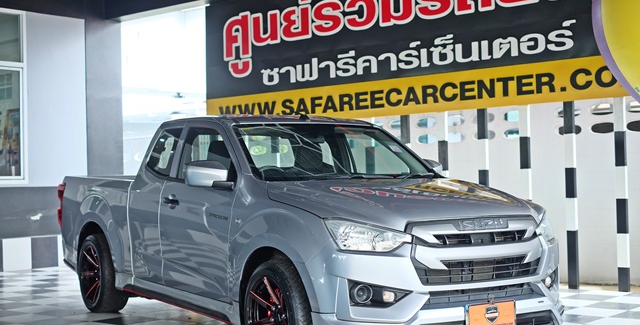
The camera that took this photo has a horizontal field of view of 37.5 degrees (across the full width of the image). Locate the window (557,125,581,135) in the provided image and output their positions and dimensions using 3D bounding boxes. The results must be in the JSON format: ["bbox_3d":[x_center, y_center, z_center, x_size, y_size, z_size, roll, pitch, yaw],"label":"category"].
[{"bbox_3d":[2.743,-0.352,10.333,0.313,0.120,0.070,-2,-1,40],"label":"window"}]

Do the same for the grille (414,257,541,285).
[{"bbox_3d":[0.902,0.588,5.188,0.910,0.140,0.110,0,-1,-32],"label":"grille"}]

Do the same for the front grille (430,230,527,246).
[{"bbox_3d":[0.875,0.412,5.140,0.680,0.075,0.080,0,-1,-33],"label":"front grille"}]

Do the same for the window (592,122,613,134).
[{"bbox_3d":[3.043,-0.369,10.080,0.300,0.125,0.070,-2,-1,40],"label":"window"}]

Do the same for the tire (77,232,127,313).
[{"bbox_3d":[-1.847,0.938,8.020,0.240,0.670,0.670,0,-1,-33],"label":"tire"}]

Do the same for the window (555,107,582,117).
[{"bbox_3d":[2.635,-0.526,9.974,0.280,0.110,0.100,-2,-1,40],"label":"window"}]

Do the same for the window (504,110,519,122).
[{"bbox_3d":[2.251,-0.532,10.748,0.300,0.125,0.070,-2,-1,40],"label":"window"}]

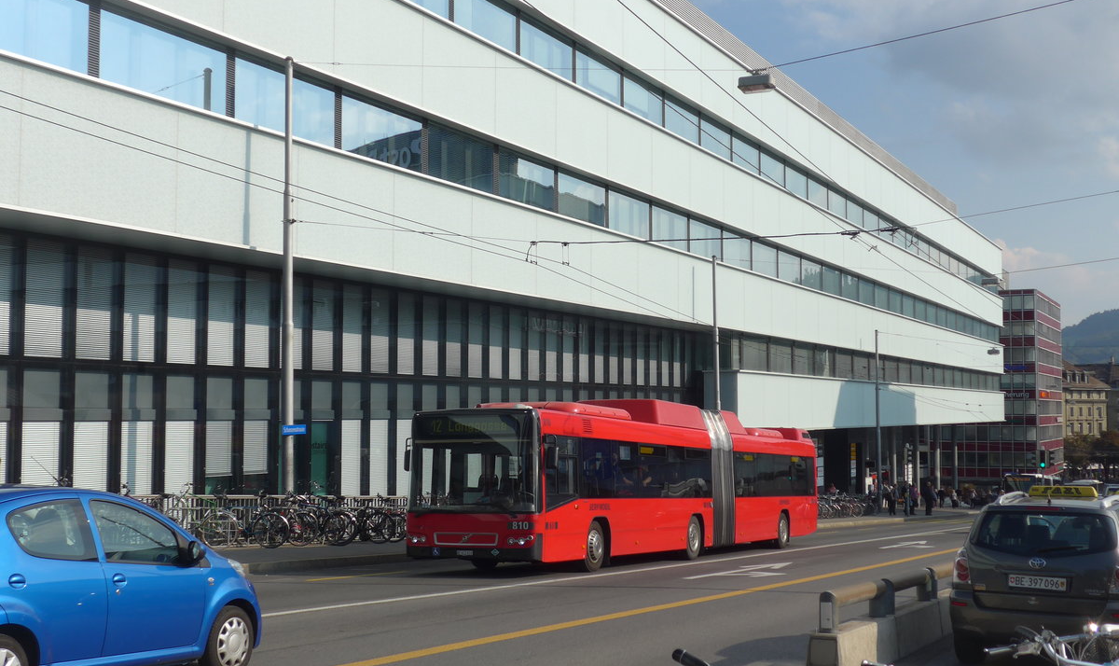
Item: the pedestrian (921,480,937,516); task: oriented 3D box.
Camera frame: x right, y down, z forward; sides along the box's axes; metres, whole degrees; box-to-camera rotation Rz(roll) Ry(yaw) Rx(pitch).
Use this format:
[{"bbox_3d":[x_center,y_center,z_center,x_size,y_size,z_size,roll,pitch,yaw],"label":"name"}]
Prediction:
[{"bbox_3d":[19.204,8.621,74.049,0.550,1.750,0.360,3,-4,-40],"label":"pedestrian"}]

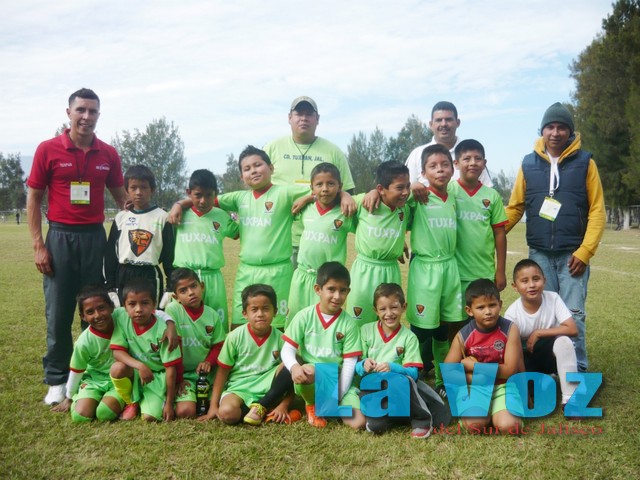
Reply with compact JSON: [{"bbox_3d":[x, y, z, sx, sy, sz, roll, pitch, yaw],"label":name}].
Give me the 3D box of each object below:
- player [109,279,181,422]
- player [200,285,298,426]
[{"bbox_3d":[-0.947,0.549,3.294,0.380,0.710,0.480,0,2,-10],"label":"player"},{"bbox_3d":[-0.373,0.571,3.224,0.500,0.670,0.500,0,2,-10],"label":"player"}]

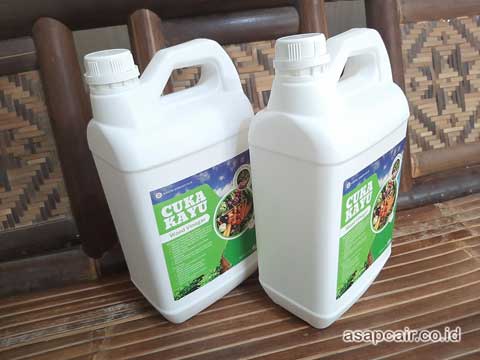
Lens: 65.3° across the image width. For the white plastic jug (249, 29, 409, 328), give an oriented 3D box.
[{"bbox_3d":[0.106,-0.007,0.443,0.119,0.325,0.177,22,40,39],"label":"white plastic jug"}]

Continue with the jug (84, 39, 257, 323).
[{"bbox_3d":[-0.068,-0.001,0.463,0.177,0.325,0.119,-26,35,-32],"label":"jug"}]

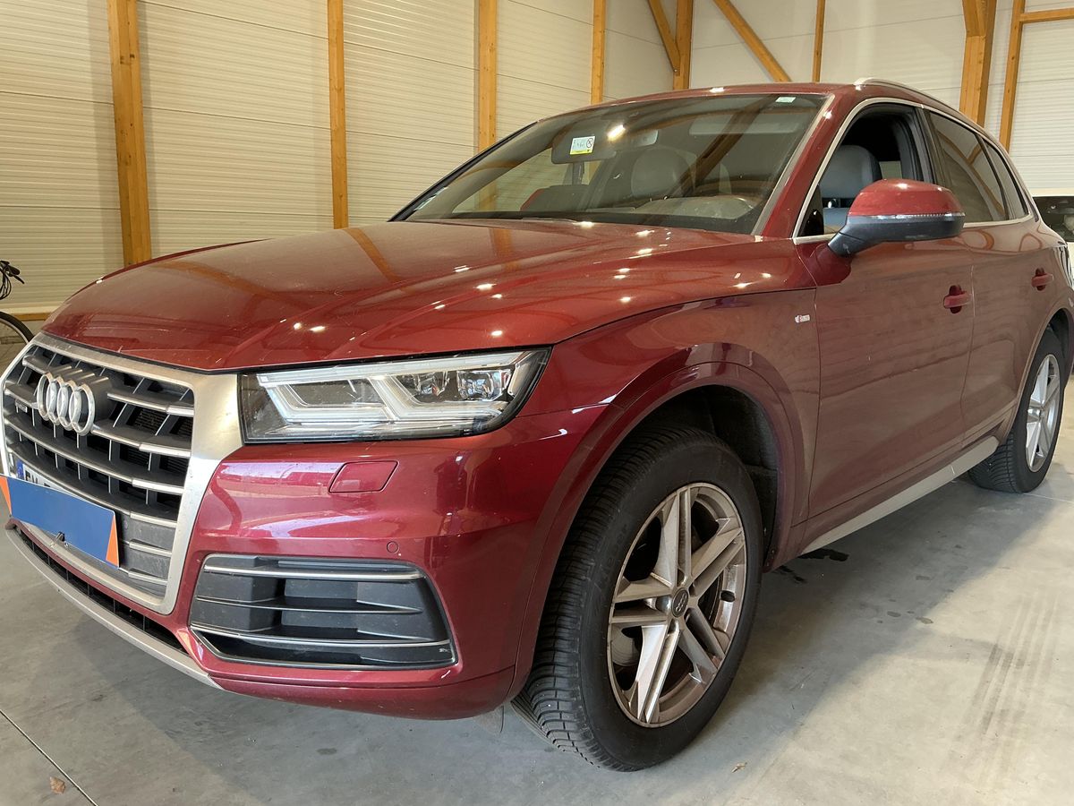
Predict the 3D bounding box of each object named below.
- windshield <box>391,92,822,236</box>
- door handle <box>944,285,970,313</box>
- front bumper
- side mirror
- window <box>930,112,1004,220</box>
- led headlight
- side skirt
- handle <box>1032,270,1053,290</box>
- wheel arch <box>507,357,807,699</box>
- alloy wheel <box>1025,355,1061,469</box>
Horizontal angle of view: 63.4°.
[{"bbox_3d":[0.223,-0.771,2.888,1.390,0.130,0.790,10,52,43],"label":"windshield"},{"bbox_3d":[1.376,-0.343,2.857,0.060,0.085,0.215,10,15,43],"label":"door handle"},{"bbox_3d":[-0.749,0.227,2.037,1.860,0.600,0.630,10,15,43],"label":"front bumper"},{"bbox_3d":[0.960,-0.503,2.331,0.240,0.200,0.270,10,15,43],"label":"side mirror"},{"bbox_3d":[1.597,-0.854,3.222,0.050,0.365,0.710,-13,-2,45],"label":"window"},{"bbox_3d":[-0.242,-0.004,1.524,0.390,0.175,0.420,10,15,43],"label":"led headlight"},{"bbox_3d":[1.240,0.271,2.886,0.090,0.095,1.650,10,15,43],"label":"side skirt"},{"bbox_3d":[2.066,-0.501,3.564,0.060,0.082,0.215,10,15,43],"label":"handle"},{"bbox_3d":[0.291,0.182,1.822,0.130,0.590,1.020,10,15,43],"label":"wheel arch"},{"bbox_3d":[2.193,0.037,3.919,0.190,0.523,0.523,10,15,43],"label":"alloy wheel"}]

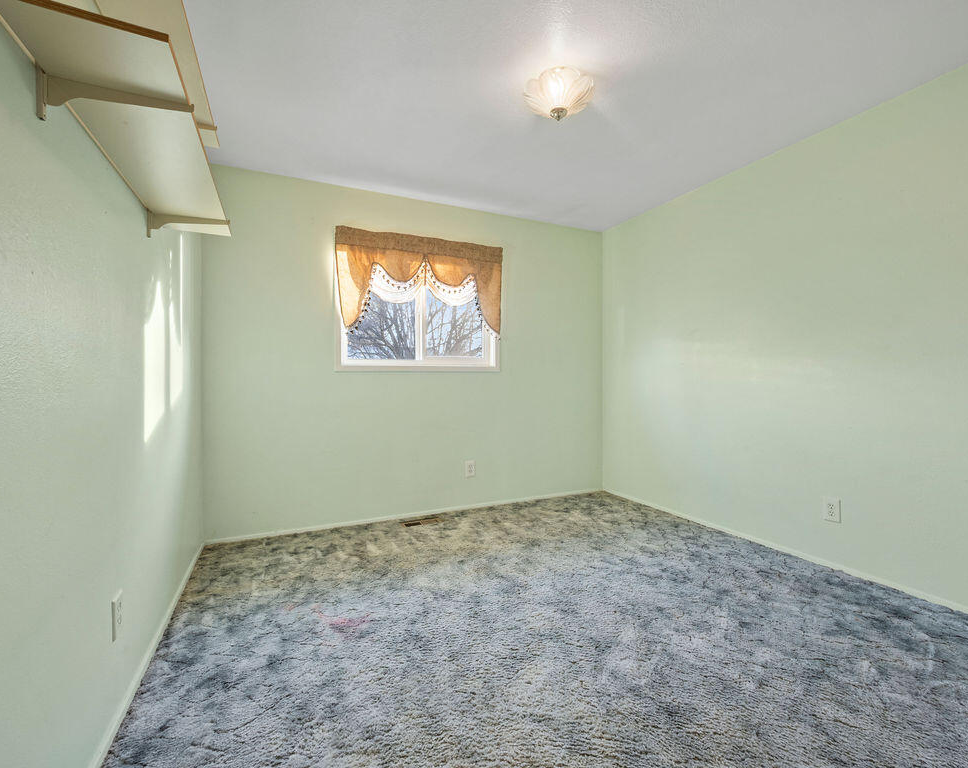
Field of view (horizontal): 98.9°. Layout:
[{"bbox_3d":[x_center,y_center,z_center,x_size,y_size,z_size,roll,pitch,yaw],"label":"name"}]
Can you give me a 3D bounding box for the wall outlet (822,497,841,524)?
[{"bbox_3d":[1.918,0.695,2.288,0.009,0.123,0.077,0,1,-26],"label":"wall outlet"}]

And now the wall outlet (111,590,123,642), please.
[{"bbox_3d":[-1.096,0.693,1.244,0.009,0.121,0.075,0,1,-26],"label":"wall outlet"}]

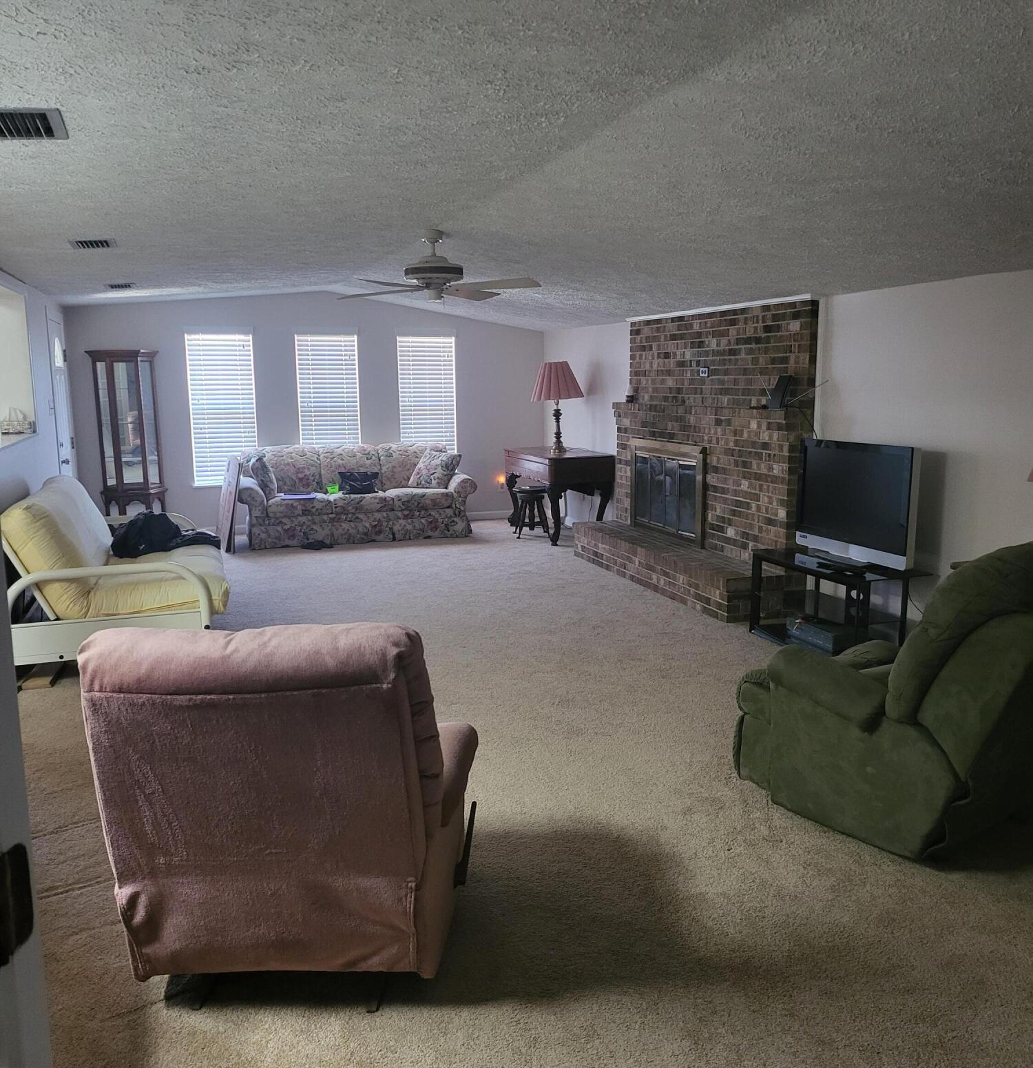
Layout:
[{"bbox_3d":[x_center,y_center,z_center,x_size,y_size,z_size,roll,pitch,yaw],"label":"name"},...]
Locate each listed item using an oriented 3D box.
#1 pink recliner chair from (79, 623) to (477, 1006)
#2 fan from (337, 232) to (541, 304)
[{"bbox_3d":[-0.555,0.619,2.514,0.860,0.950,0.900,-1,9,-2],"label":"pink recliner chair"},{"bbox_3d":[-0.522,-1.687,6.044,1.320,0.434,1.320,-3,9,-18],"label":"fan"}]

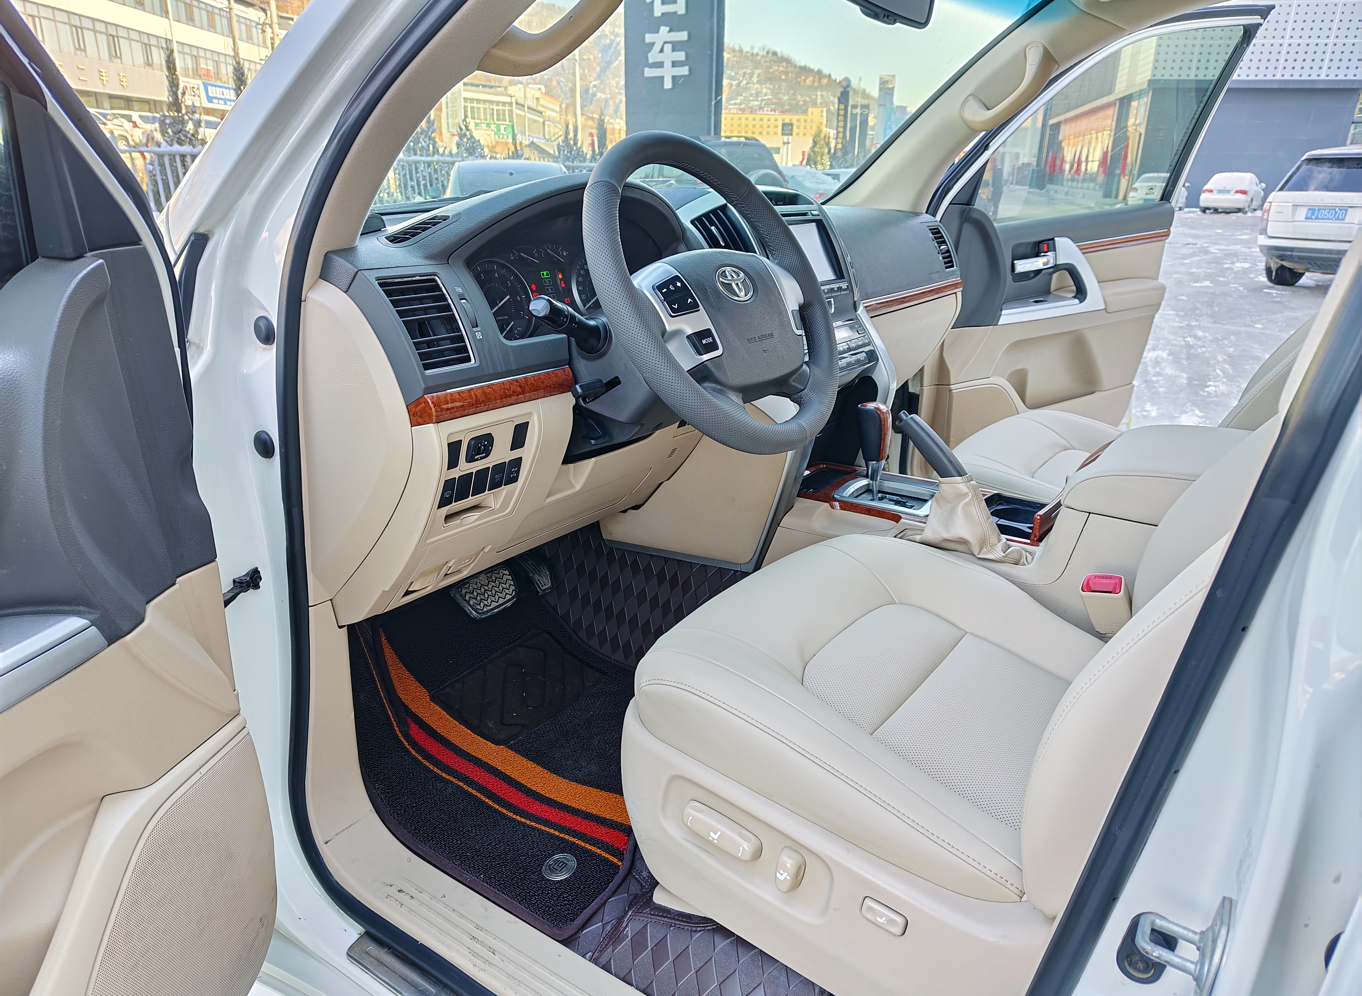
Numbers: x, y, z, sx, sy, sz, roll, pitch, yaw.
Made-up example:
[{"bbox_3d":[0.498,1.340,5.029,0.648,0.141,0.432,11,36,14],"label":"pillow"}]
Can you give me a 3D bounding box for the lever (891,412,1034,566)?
[{"bbox_3d":[0.367,-0.015,1.181,0.195,0.175,0.085,16,25,37],"label":"lever"}]

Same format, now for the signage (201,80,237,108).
[{"bbox_3d":[-30.739,-26.928,60.587,0.200,1.400,6.000,0,20,-3],"label":"signage"}]

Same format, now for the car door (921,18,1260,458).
[{"bbox_3d":[0.993,-0.637,2.286,1.040,1.150,0.180,-12,23,-31],"label":"car door"}]

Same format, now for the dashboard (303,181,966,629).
[{"bbox_3d":[0.073,-0.284,1.493,0.520,0.490,1.470,16,25,37],"label":"dashboard"}]

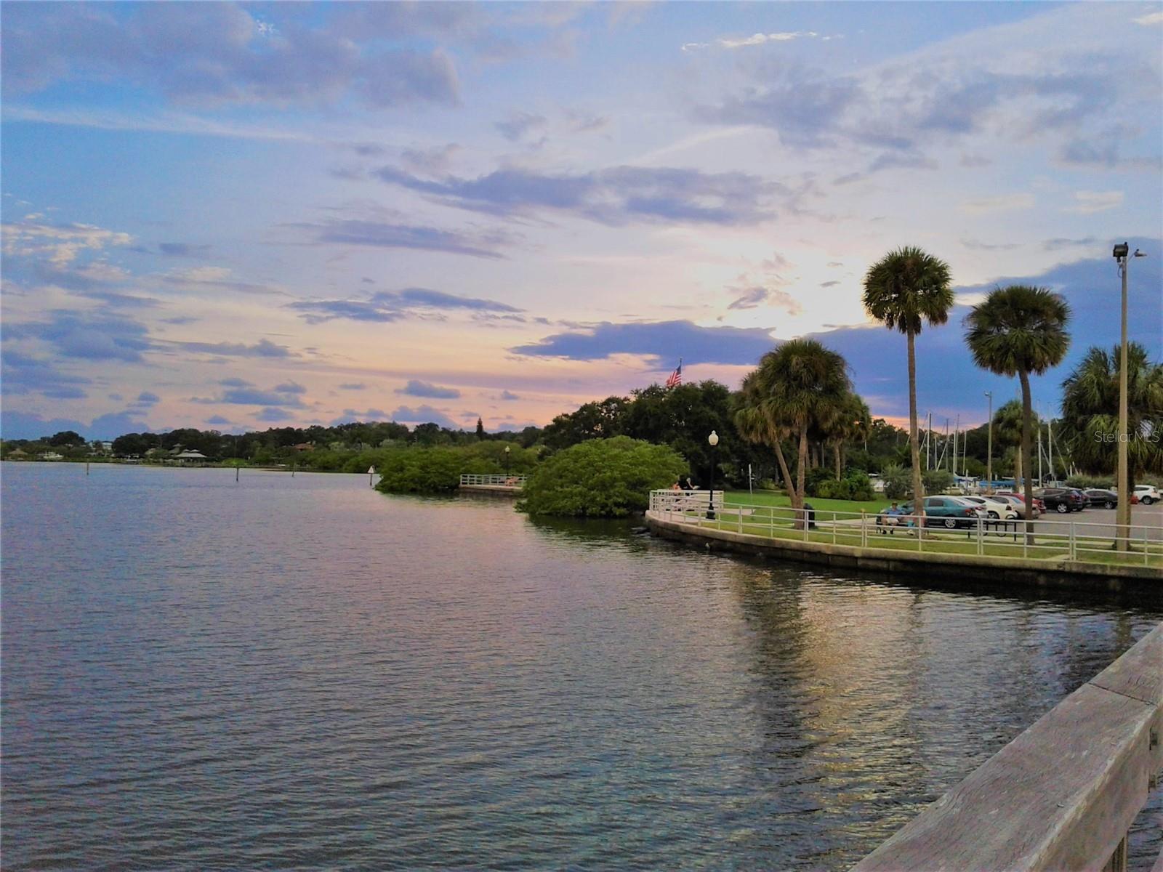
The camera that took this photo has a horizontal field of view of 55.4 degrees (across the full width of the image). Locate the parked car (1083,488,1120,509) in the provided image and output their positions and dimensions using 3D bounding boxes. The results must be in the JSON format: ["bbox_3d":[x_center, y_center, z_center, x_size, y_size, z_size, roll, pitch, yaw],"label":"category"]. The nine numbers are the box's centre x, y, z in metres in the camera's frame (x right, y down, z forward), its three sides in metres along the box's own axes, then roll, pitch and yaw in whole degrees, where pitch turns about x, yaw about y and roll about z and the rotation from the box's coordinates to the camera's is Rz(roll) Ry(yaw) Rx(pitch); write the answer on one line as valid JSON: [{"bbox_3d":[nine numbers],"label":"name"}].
[{"bbox_3d":[38.174,4.644,82.119,1.820,1.450,4.800,2,-2,-42],"label":"parked car"}]

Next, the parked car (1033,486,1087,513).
[{"bbox_3d":[30.636,4.131,72.622,1.880,1.690,4.720,2,-2,-42],"label":"parked car"}]

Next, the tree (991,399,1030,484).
[{"bbox_3d":[35.690,1.310,91.113,3.800,8.500,3.800,0,-2,21],"label":"tree"}]

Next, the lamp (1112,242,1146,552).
[{"bbox_3d":[16.032,-0.991,32.523,0.950,9.250,0.550,0,-2,26],"label":"lamp"}]

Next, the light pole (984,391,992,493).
[{"bbox_3d":[35.006,0.954,95.125,0.750,9.400,0.300,1,-2,0],"label":"light pole"}]

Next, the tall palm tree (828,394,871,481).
[{"bbox_3d":[21.583,0.870,90.117,4.200,8.800,4.200,1,-2,13],"label":"tall palm tree"}]

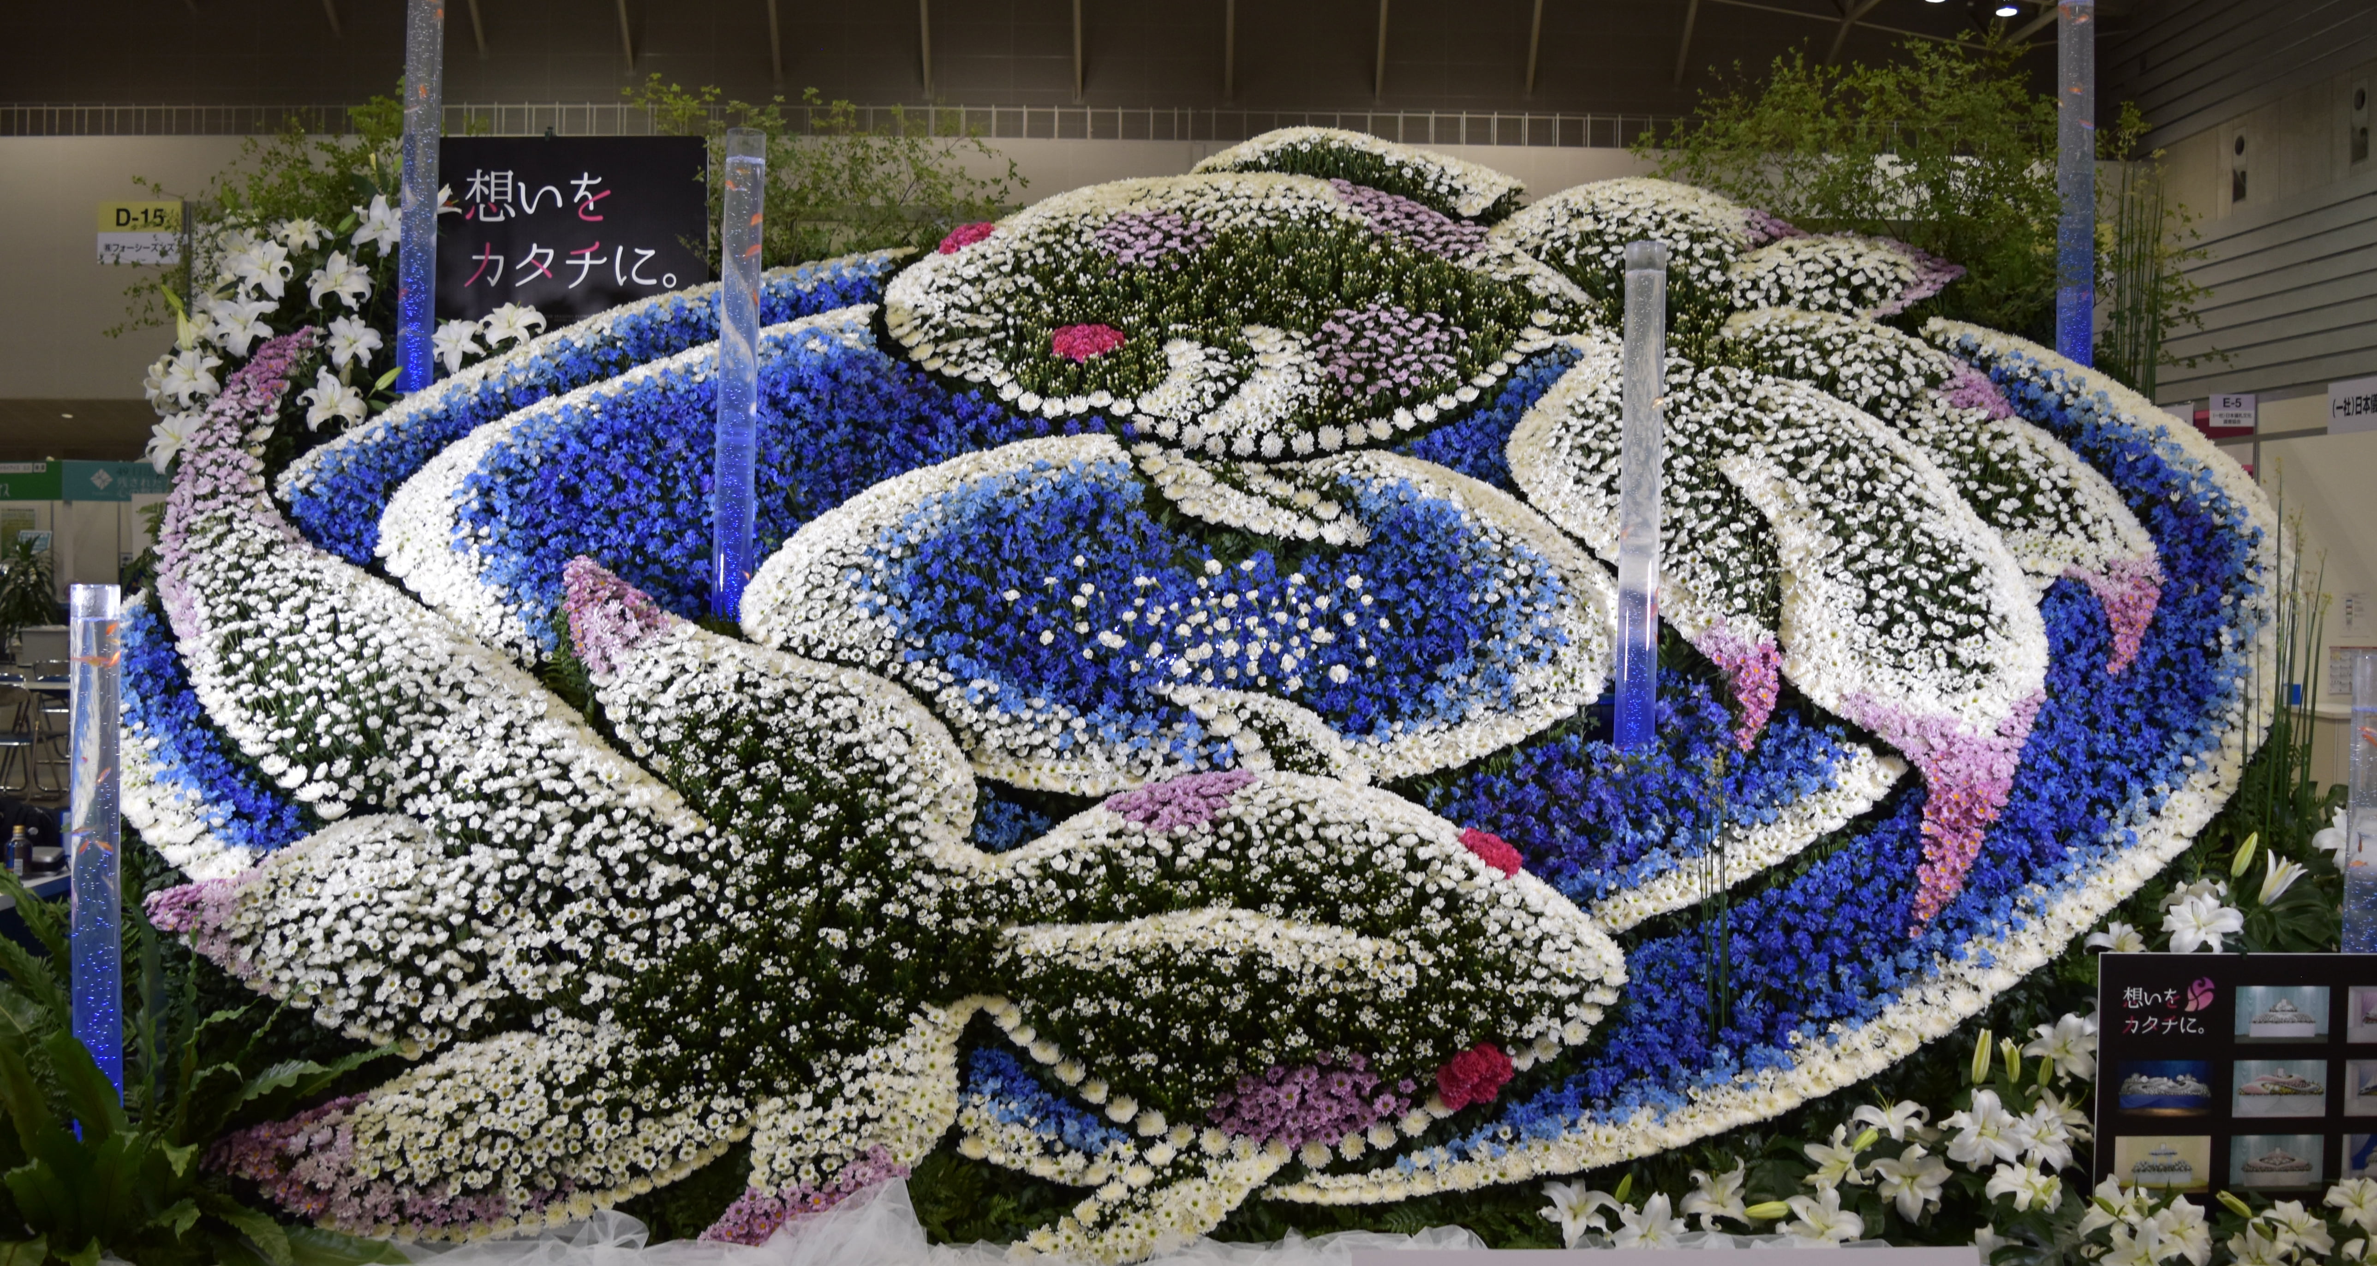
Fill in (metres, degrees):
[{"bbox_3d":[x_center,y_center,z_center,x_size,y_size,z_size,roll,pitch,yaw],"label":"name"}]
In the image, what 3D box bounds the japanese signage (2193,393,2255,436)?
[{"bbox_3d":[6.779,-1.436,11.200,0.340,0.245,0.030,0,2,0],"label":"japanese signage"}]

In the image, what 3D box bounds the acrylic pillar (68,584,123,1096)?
[{"bbox_3d":[-2.339,0.547,3.680,0.110,1.280,0.110,0,2,0],"label":"acrylic pillar"}]

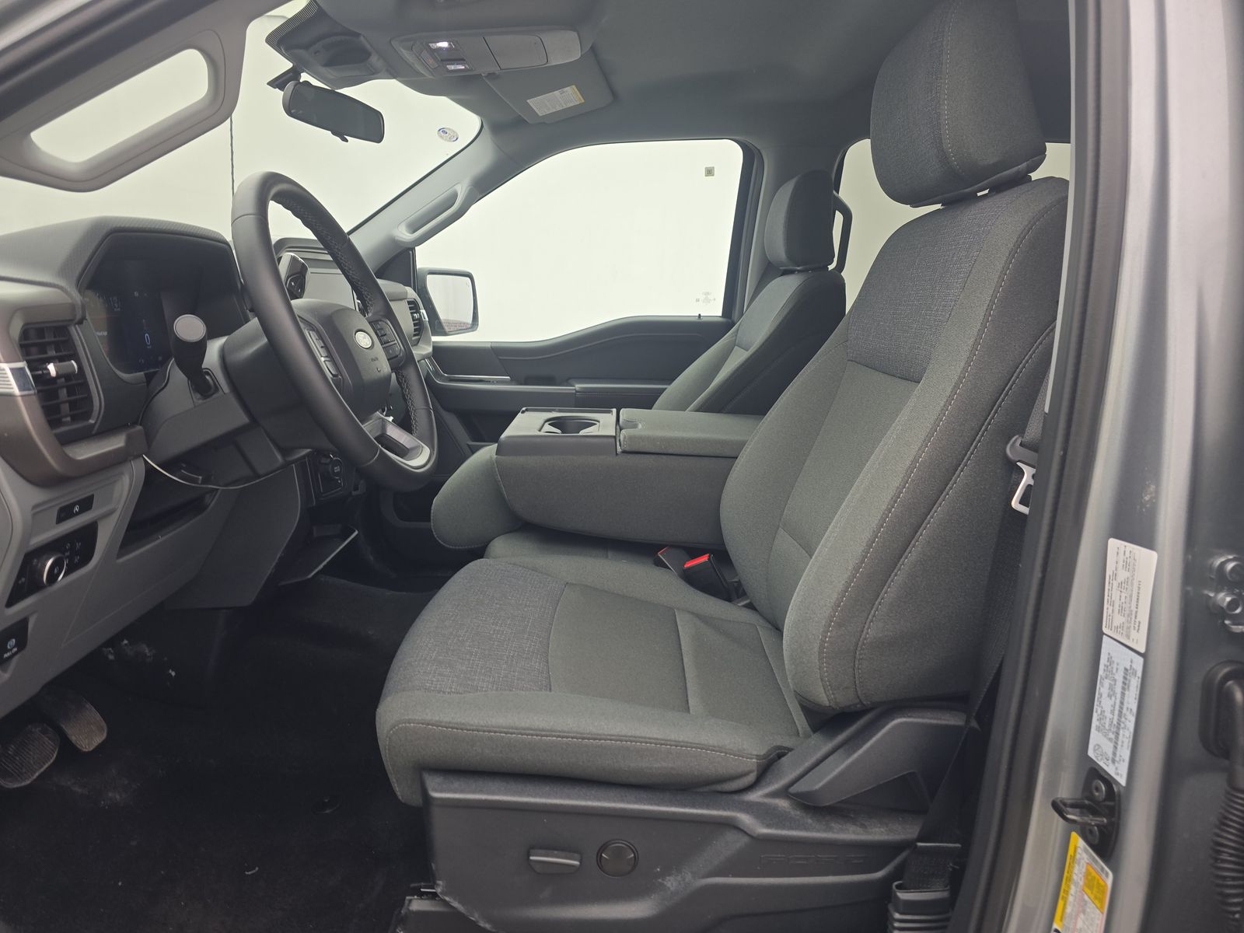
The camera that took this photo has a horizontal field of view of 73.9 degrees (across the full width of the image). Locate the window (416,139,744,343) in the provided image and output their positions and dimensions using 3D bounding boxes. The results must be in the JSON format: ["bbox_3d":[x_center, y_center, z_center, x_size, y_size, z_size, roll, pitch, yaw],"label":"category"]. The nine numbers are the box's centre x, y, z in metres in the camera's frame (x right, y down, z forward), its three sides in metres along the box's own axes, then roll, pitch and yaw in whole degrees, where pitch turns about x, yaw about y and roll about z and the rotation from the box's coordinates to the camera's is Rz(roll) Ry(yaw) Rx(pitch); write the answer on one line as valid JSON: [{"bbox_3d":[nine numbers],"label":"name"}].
[{"bbox_3d":[-0.133,-0.558,2.100,0.850,0.505,0.050,0,30,0],"label":"window"}]

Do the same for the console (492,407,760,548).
[{"bbox_3d":[0.063,0.004,1.401,0.520,0.178,0.300,3,12,-1],"label":"console"}]

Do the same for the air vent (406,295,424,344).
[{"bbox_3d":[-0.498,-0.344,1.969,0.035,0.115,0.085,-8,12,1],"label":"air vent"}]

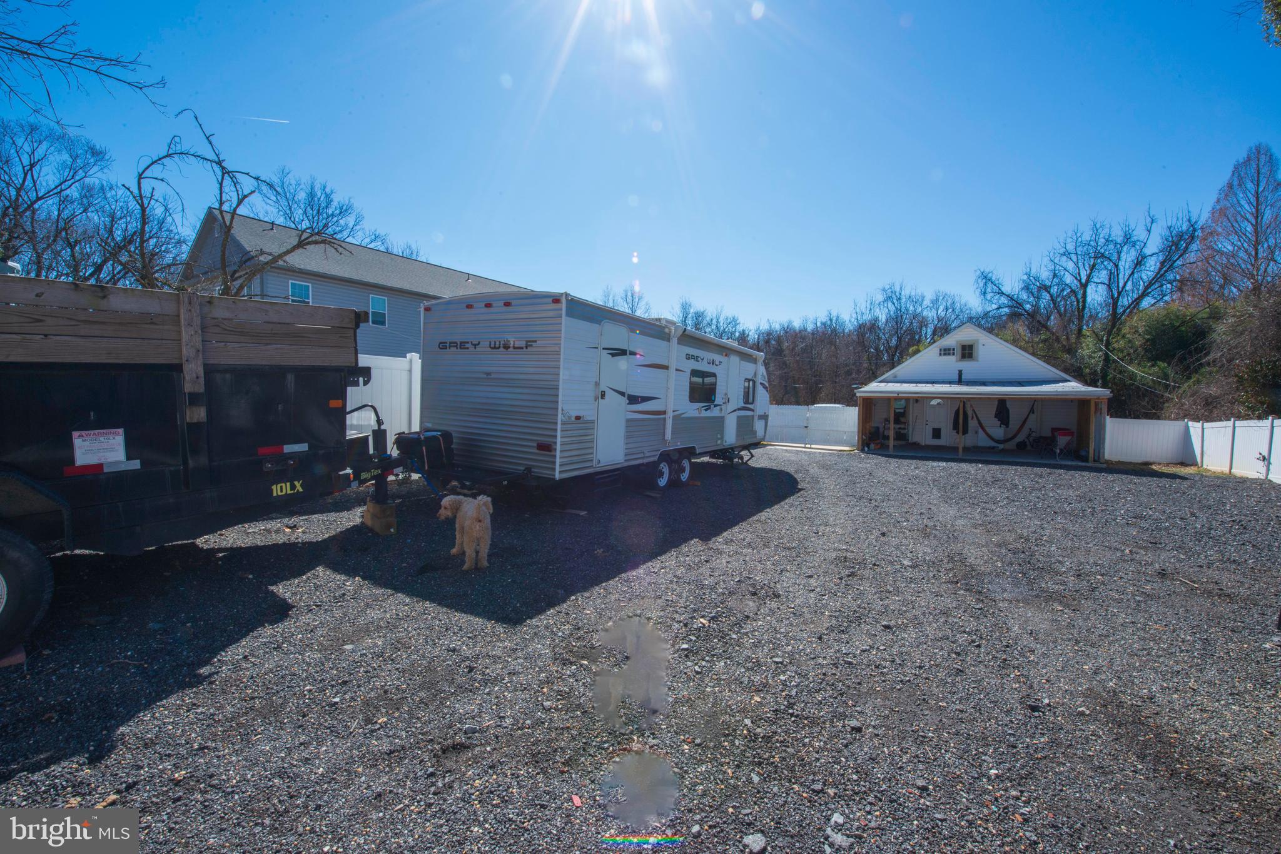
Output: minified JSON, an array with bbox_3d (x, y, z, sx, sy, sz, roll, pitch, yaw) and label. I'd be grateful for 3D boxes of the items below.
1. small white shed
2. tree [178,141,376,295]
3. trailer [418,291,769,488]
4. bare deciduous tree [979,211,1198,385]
[{"bbox_3d":[13.968,-1.607,21.599,7.660,5.150,8.300,2,3,28],"label":"small white shed"},{"bbox_3d":[-7.464,-2.450,10.000,3.800,6.100,3.800,-1,3,-36],"label":"tree"},{"bbox_3d":[0.374,-0.509,10.725,2.550,3.000,9.500,4,4,30],"label":"trailer"},{"bbox_3d":[25.232,-5.530,28.000,9.600,13.200,9.200,3,3,41],"label":"bare deciduous tree"}]

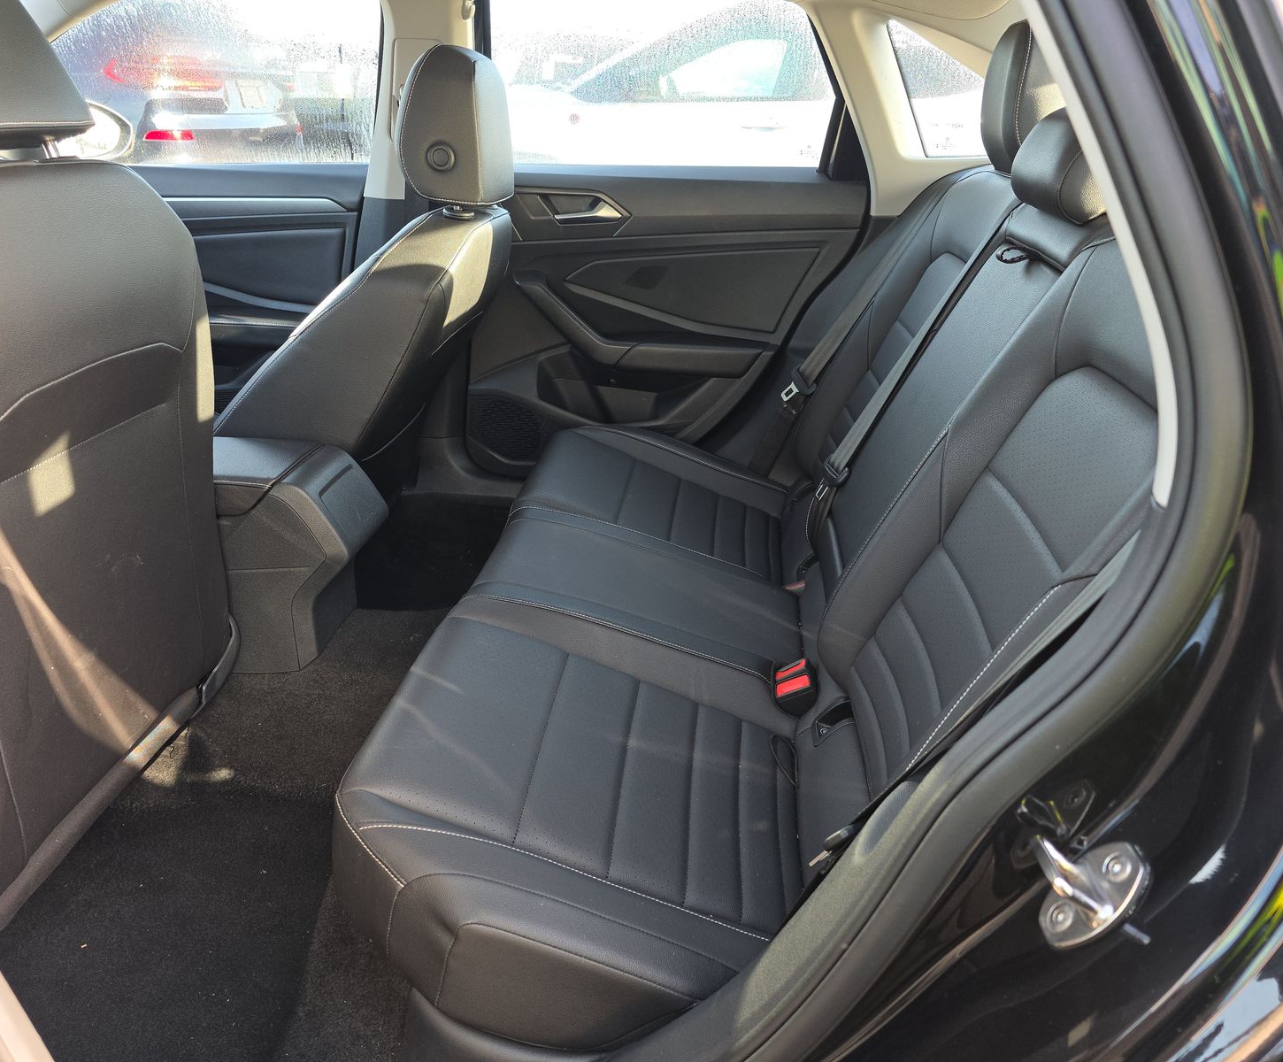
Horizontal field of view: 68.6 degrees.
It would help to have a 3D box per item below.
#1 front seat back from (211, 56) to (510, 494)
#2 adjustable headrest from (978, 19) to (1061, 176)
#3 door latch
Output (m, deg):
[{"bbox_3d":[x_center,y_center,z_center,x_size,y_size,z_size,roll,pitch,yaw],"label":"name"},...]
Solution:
[{"bbox_3d":[-0.423,-0.403,1.581,0.240,0.790,0.500,27,25,-6],"label":"front seat back"},{"bbox_3d":[0.572,-0.623,1.351,0.120,0.200,0.250,10,25,2],"label":"adjustable headrest"},{"bbox_3d":[0.230,0.184,0.491,0.042,0.068,0.040,31,25,-21],"label":"door latch"}]

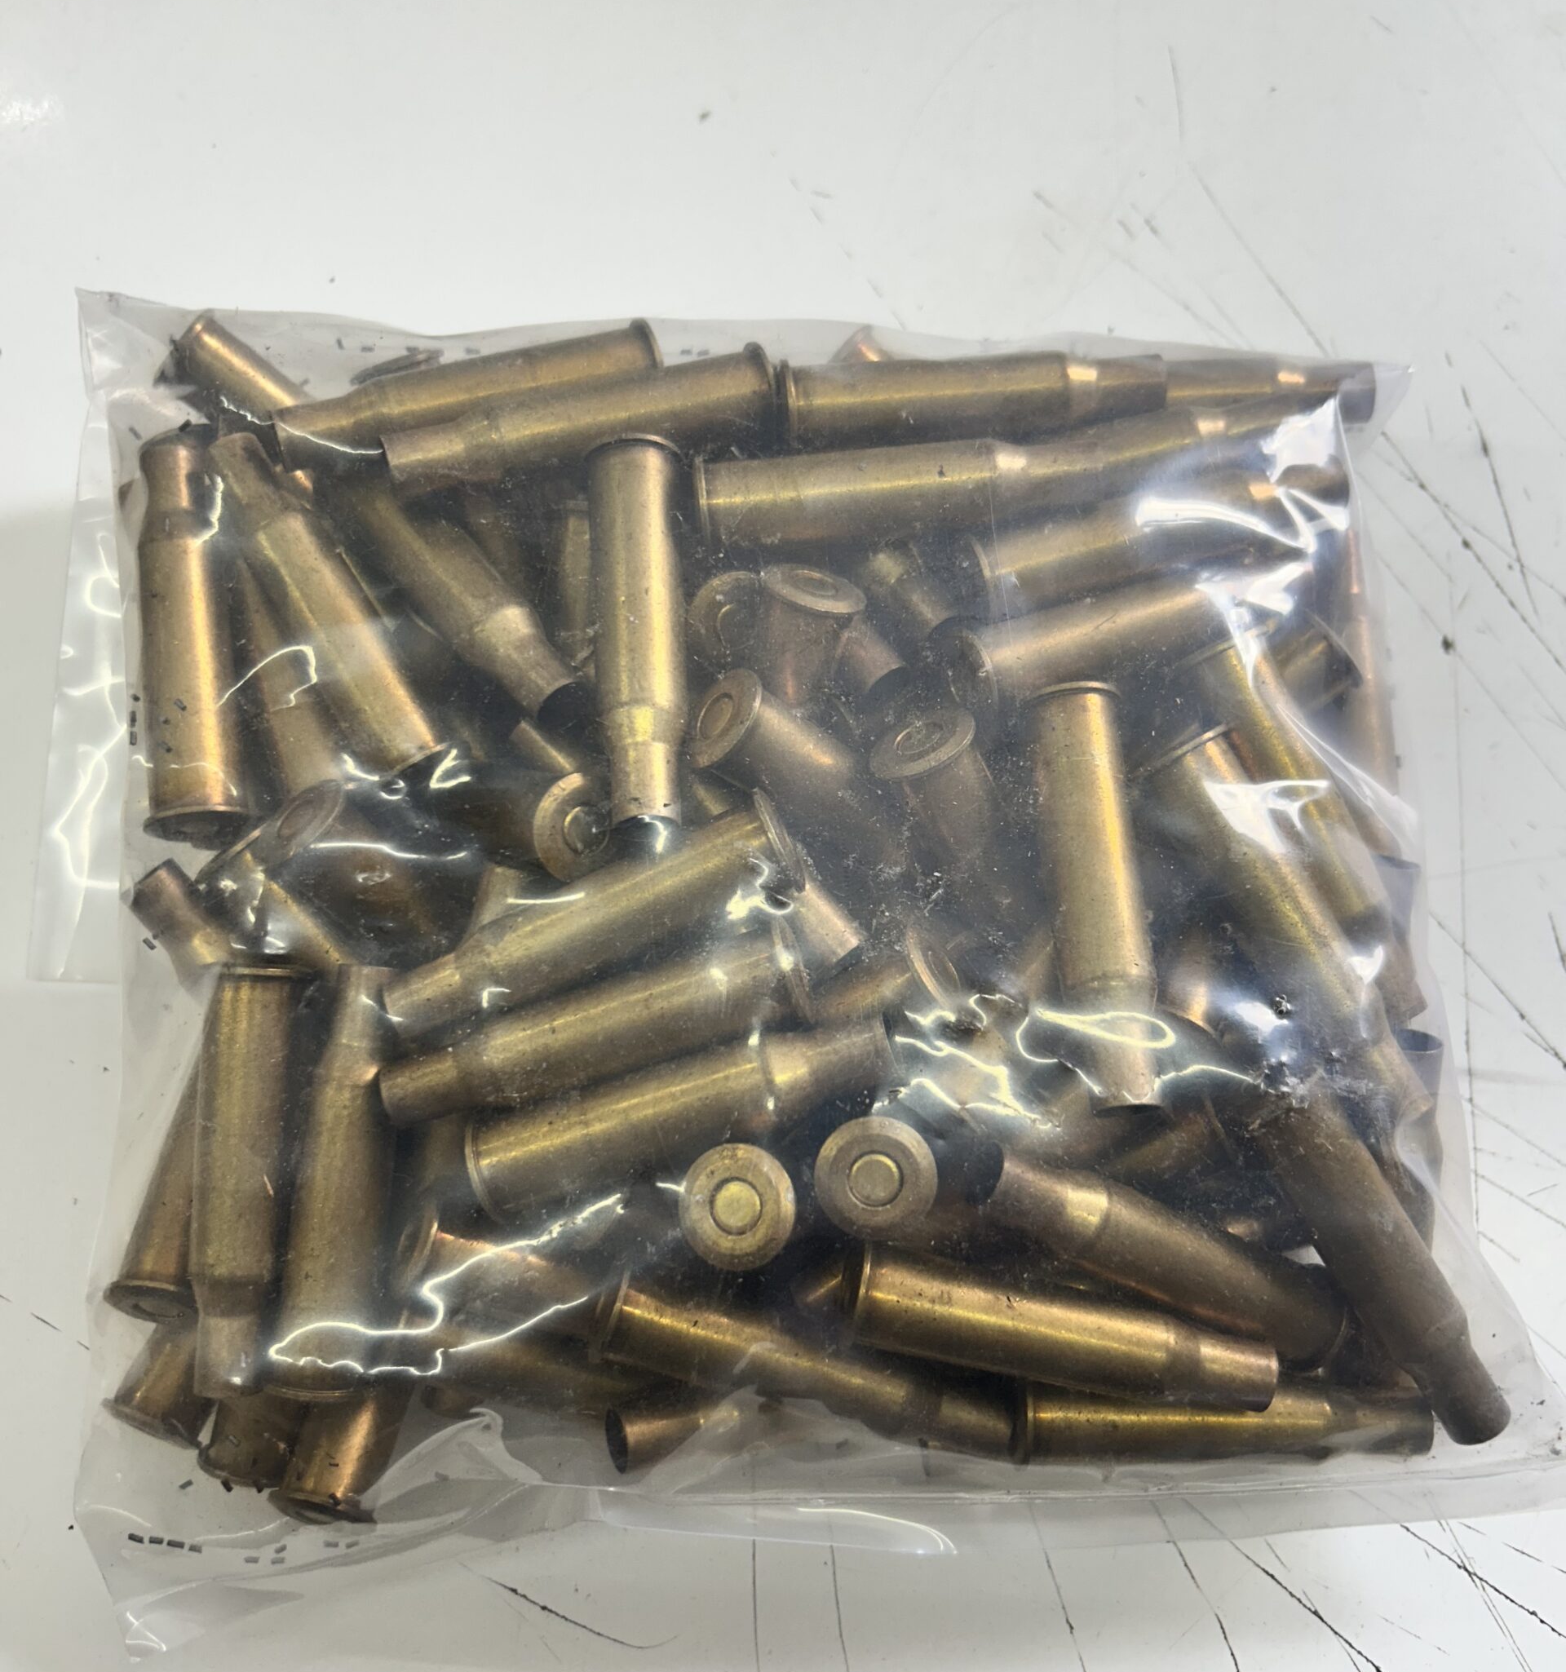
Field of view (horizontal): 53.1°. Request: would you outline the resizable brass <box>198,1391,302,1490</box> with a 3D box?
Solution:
[{"bbox_3d":[-0.066,0.061,0.218,0.014,0.014,0.054,17,94,-12],"label":"resizable brass"}]

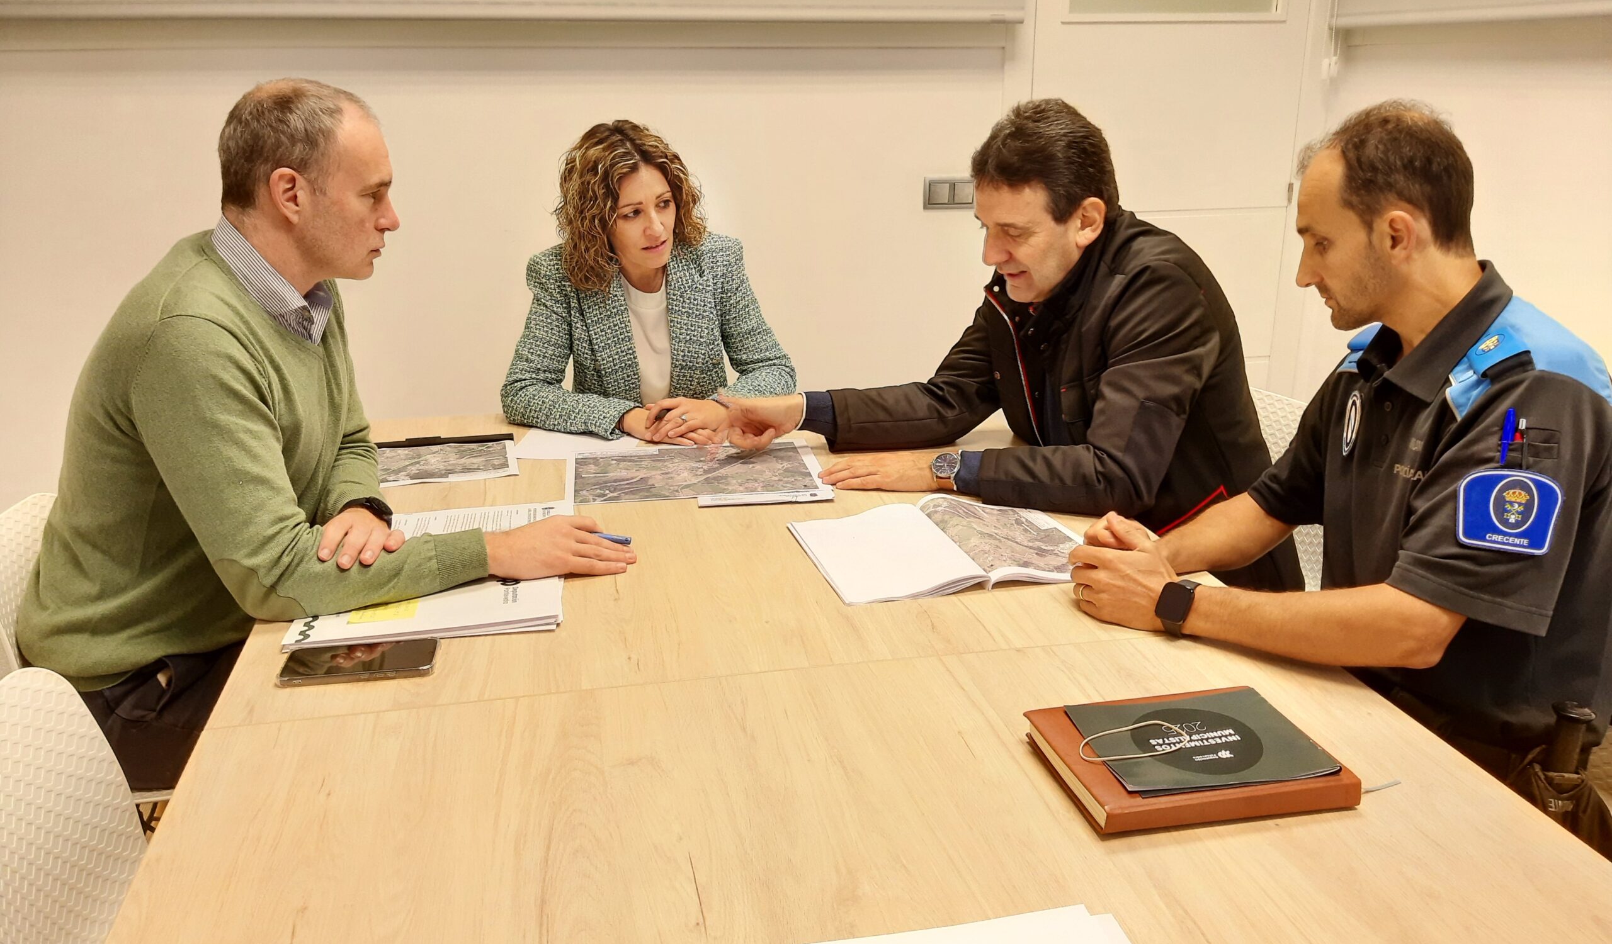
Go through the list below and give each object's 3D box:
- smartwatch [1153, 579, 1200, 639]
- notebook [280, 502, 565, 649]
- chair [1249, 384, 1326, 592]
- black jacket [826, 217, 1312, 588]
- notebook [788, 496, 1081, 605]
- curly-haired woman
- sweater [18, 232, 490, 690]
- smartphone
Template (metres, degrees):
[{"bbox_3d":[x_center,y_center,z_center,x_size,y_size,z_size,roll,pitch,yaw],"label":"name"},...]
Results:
[{"bbox_3d":[0.419,0.153,1.355,0.042,0.062,0.052,7,-11,20],"label":"smartwatch"},{"bbox_3d":[-0.470,0.119,1.567,0.303,0.015,0.425,-3,18,-10],"label":"notebook"},{"bbox_3d":[0.574,0.272,2.182,0.520,0.820,0.470,-4,19,-13],"label":"chair"},{"bbox_3d":[0.371,-0.083,1.917,0.620,0.670,0.530,-4,19,-13],"label":"black jacket"},{"bbox_3d":[0.198,0.090,1.641,0.385,0.025,0.292,-5,19,-14],"label":"notebook"},{"bbox_3d":[-0.290,-0.008,2.313,0.510,1.270,0.620,-3,18,-10],"label":"curly-haired woman"},{"bbox_3d":[-0.702,0.005,1.600,0.590,0.620,0.540,-4,19,-13],"label":"sweater"},{"bbox_3d":[-0.483,0.202,1.321,0.156,0.011,0.077,-3,18,-10],"label":"smartphone"}]

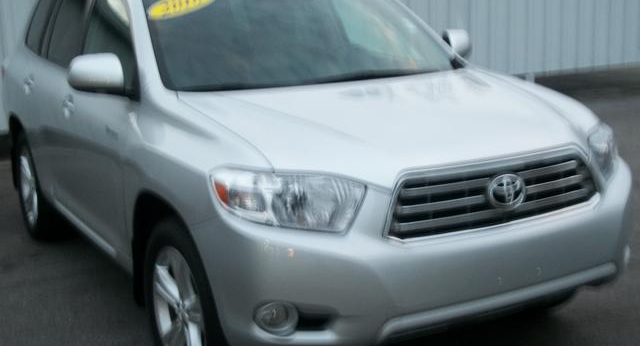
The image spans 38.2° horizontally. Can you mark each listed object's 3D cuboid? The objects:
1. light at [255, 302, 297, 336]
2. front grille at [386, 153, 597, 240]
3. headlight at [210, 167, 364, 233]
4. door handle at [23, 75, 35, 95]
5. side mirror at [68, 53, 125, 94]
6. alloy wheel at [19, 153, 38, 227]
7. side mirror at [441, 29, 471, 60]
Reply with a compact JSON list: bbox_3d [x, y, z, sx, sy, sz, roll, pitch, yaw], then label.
[{"bbox_3d":[-0.149,0.500,3.122,0.145,0.105,0.070,-5,12,-10],"label":"light"},{"bbox_3d":[0.607,0.056,3.174,0.900,0.210,0.110,-8,12,-27],"label":"front grille"},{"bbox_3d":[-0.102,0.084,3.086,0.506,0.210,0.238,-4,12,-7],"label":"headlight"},{"bbox_3d":[-1.733,-0.516,5.453,0.055,0.080,0.210,-9,14,-28],"label":"door handle"},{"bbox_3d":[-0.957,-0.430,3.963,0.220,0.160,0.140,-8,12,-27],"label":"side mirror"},{"bbox_3d":[-1.825,0.109,6.033,0.160,0.505,0.505,-8,12,-27],"label":"alloy wheel"},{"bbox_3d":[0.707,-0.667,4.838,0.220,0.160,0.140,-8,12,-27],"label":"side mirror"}]

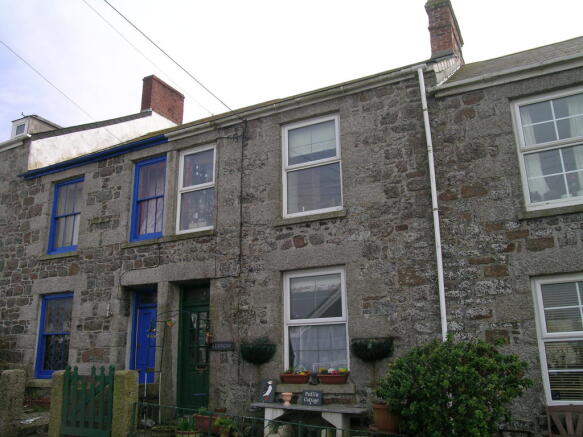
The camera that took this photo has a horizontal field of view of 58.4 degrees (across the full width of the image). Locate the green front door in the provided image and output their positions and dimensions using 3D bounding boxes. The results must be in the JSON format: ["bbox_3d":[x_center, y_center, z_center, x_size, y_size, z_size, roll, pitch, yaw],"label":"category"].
[{"bbox_3d":[-1.684,2.338,9.512,0.937,2.272,0.090,-9,-17,27],"label":"green front door"}]

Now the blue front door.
[{"bbox_3d":[-2.679,2.373,9.660,0.850,2.120,0.090,-9,-17,25],"label":"blue front door"}]

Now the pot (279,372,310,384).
[{"bbox_3d":[0.081,2.420,7.908,0.530,0.160,0.180,-9,-17,25],"label":"pot"}]

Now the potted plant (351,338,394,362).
[{"bbox_3d":[1.150,1.865,7.327,0.670,0.325,0.270,-9,-17,25],"label":"potted plant"}]

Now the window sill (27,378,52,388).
[{"bbox_3d":[-4.741,3.215,10.250,1.270,0.120,0.190,-9,-17,25],"label":"window sill"}]

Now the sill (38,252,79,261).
[{"bbox_3d":[-4.988,0.817,11.381,1.252,0.112,0.188,-9,-17,27],"label":"sill"}]

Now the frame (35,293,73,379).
[{"bbox_3d":[-4.733,2.370,10.574,1.000,1.670,0.090,-9,-17,25],"label":"frame"}]

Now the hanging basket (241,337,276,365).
[{"bbox_3d":[-0.588,2.128,8.404,0.615,0.443,0.285,-9,-17,27],"label":"hanging basket"}]

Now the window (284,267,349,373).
[{"bbox_3d":[0.414,1.607,8.093,1.090,1.670,0.090,-9,-17,25],"label":"window"}]

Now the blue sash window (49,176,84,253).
[{"bbox_3d":[-4.994,-0.060,11.742,1.065,1.680,0.105,-9,-17,27],"label":"blue sash window"}]

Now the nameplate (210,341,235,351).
[{"bbox_3d":[-1.176,2.175,8.868,0.465,0.150,0.030,-9,-17,27],"label":"nameplate"}]

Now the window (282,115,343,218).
[{"bbox_3d":[0.360,-0.860,8.774,1.090,1.690,0.090,-9,-17,25],"label":"window"}]

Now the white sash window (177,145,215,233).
[{"bbox_3d":[-1.804,-0.569,10.103,0.900,1.688,0.105,-9,-17,27],"label":"white sash window"}]

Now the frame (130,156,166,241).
[{"bbox_3d":[-2.854,-0.398,10.641,0.960,1.688,0.105,-9,-17,27],"label":"frame"}]

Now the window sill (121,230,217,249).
[{"bbox_3d":[-2.284,0.406,9.707,2.180,0.110,0.190,-9,-17,25],"label":"window sill"}]

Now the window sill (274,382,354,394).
[{"bbox_3d":[0.386,2.582,7.942,1.305,0.135,0.202,-9,-17,27],"label":"window sill"}]

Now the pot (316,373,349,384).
[{"bbox_3d":[0.652,2.397,7.794,0.488,0.135,0.180,-9,-17,27],"label":"pot"}]

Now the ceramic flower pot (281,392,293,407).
[{"bbox_3d":[-0.078,2.660,7.686,0.172,0.180,0.173,-1,-15,0],"label":"ceramic flower pot"}]

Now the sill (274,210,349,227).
[{"bbox_3d":[0.316,0.017,8.449,1.250,0.110,0.190,-9,-17,25],"label":"sill"}]

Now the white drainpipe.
[{"bbox_3d":[2.050,0.075,7.410,0.080,5.010,0.090,-9,-17,25],"label":"white drainpipe"}]

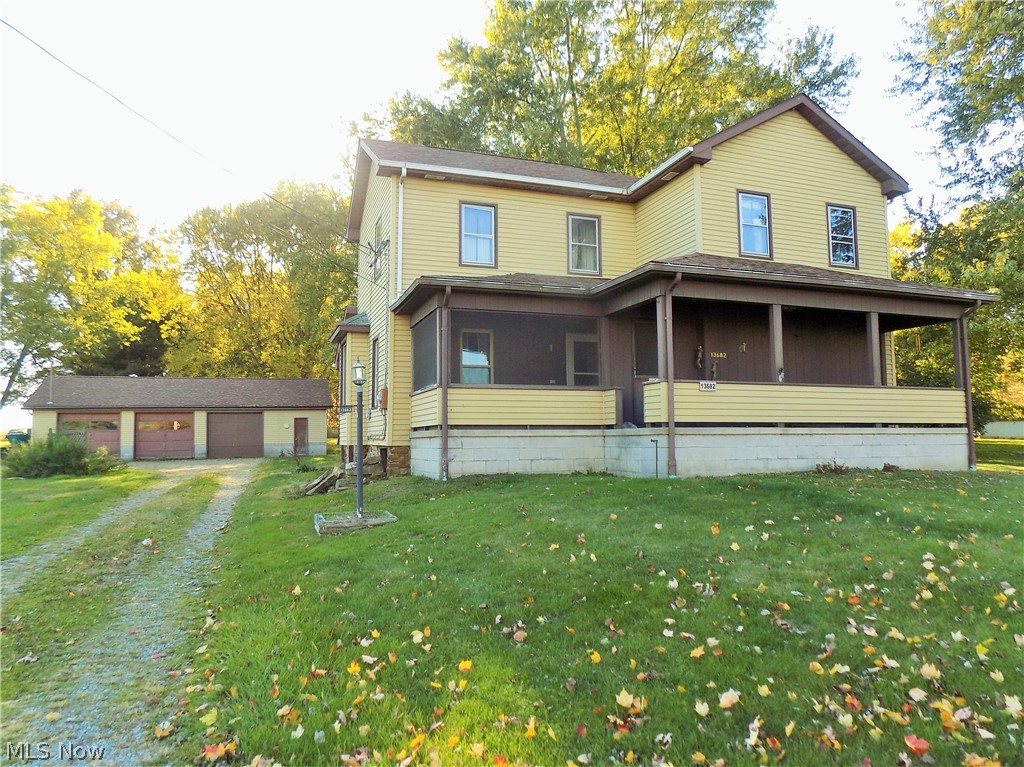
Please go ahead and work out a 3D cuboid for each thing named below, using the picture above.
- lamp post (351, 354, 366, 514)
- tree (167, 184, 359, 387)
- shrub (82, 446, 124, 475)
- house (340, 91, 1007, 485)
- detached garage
[{"bbox_3d":[-2.061,0.715,9.173,0.220,2.172,0.220,0,-5,0],"label":"lamp post"},{"bbox_3d":[-17.931,-4.776,48.533,13.390,19.356,13.390,0,-5,0],"label":"tree"},{"bbox_3d":[-13.620,2.558,22.676,1.350,0.912,1.300,0,-5,0],"label":"shrub"},{"bbox_3d":[1.891,-1.885,16.534,11.550,7.770,11.800,1,-5,-20],"label":"house"},{"bbox_3d":[-16.482,1.785,35.596,13.207,4.176,7.600,1,-5,-19],"label":"detached garage"}]

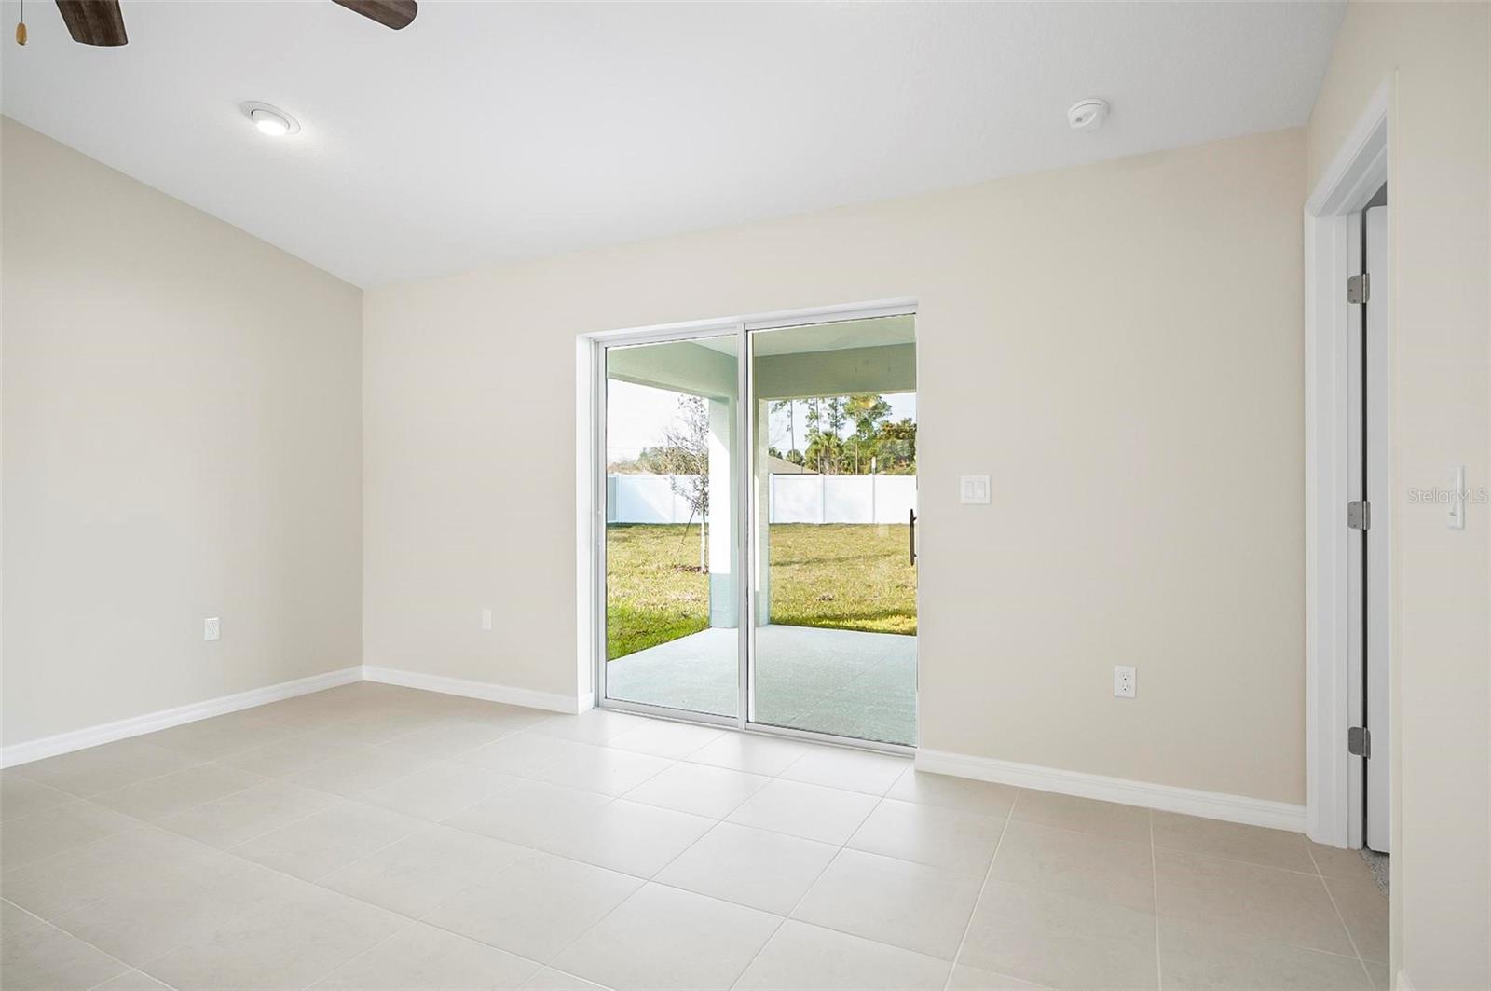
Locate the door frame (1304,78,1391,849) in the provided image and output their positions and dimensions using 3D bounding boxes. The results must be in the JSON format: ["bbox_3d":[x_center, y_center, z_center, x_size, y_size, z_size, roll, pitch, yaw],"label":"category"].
[{"bbox_3d":[1.747,0.095,2.075,0.140,2.115,0.955,0,0,27],"label":"door frame"}]

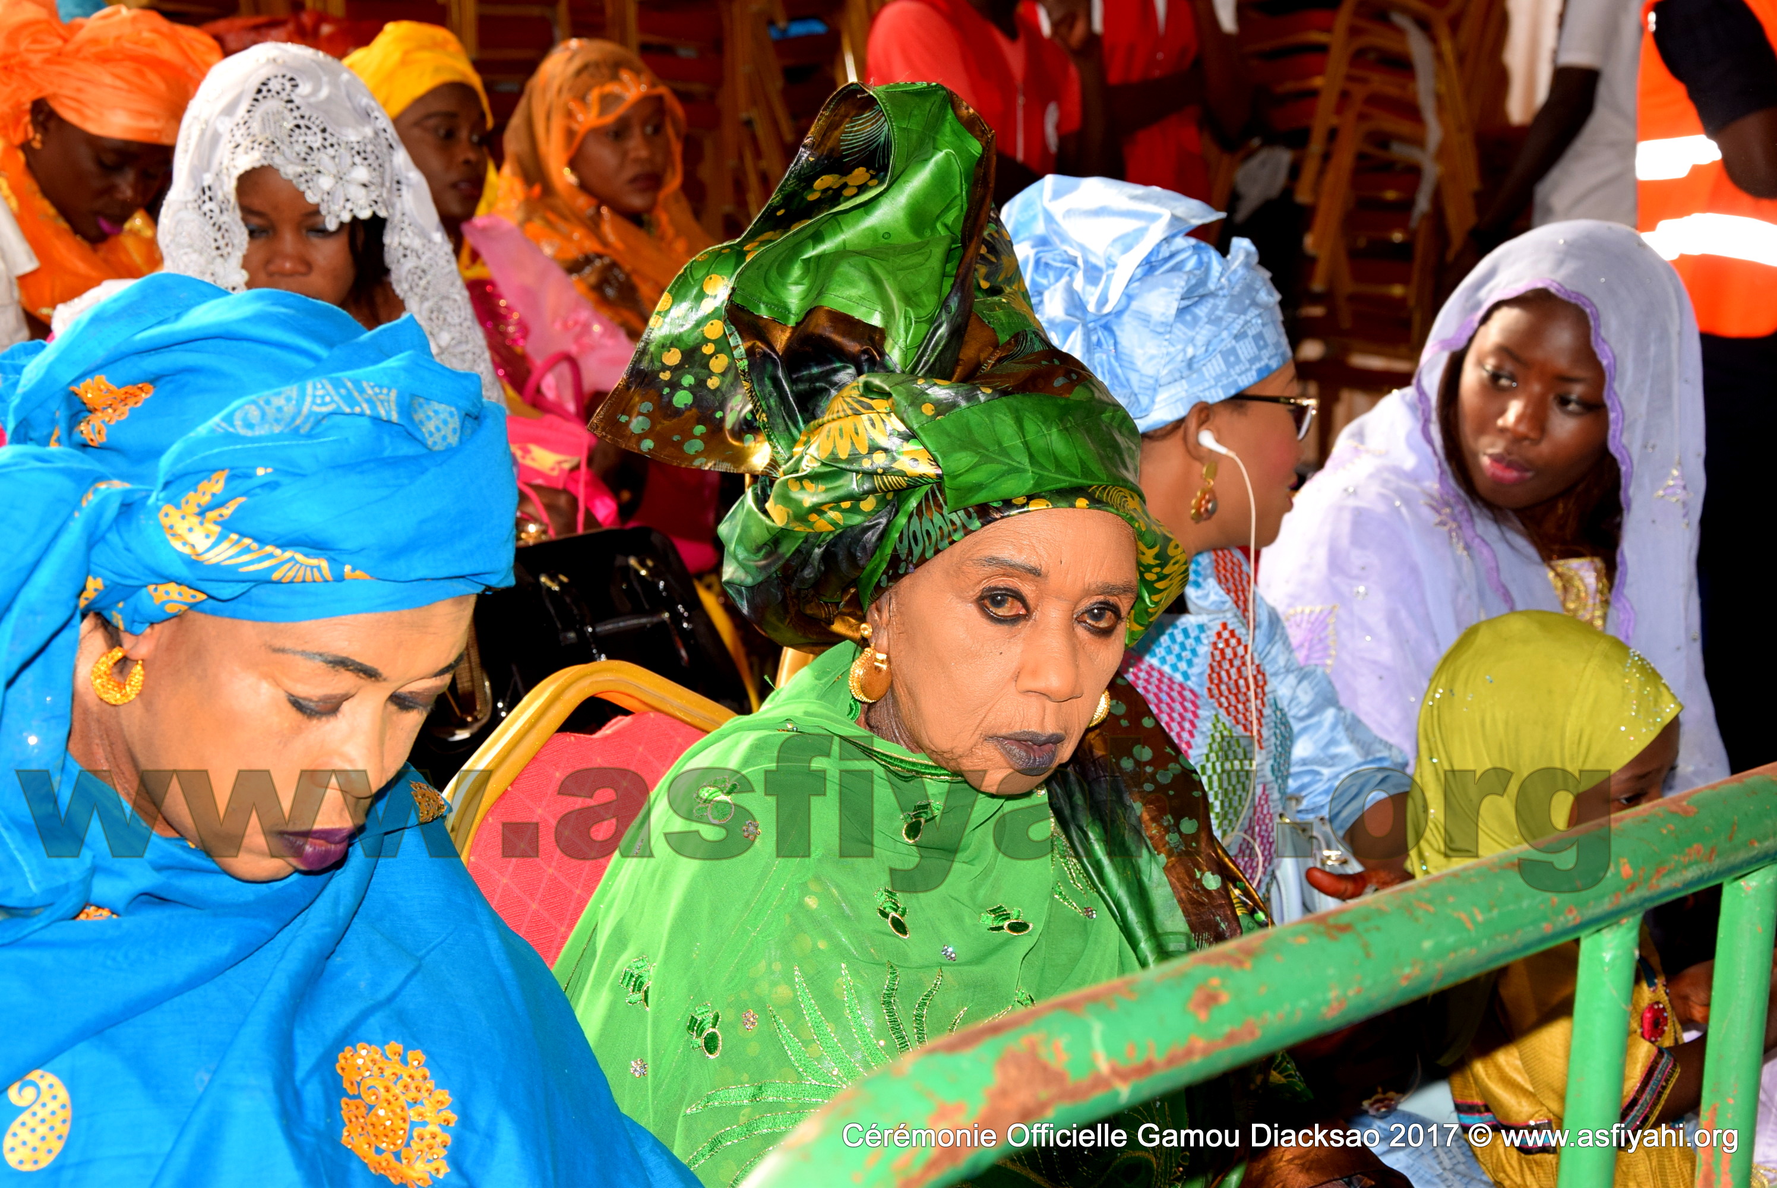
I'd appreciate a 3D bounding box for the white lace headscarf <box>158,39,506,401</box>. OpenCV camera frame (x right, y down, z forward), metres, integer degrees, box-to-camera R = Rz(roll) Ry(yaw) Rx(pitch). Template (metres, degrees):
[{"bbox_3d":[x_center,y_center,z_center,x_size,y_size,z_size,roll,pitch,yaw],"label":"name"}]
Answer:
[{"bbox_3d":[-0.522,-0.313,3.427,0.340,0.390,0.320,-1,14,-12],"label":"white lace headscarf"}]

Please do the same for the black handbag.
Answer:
[{"bbox_3d":[-0.300,0.070,3.100,0.320,0.240,0.150,-7,-10,-31],"label":"black handbag"}]

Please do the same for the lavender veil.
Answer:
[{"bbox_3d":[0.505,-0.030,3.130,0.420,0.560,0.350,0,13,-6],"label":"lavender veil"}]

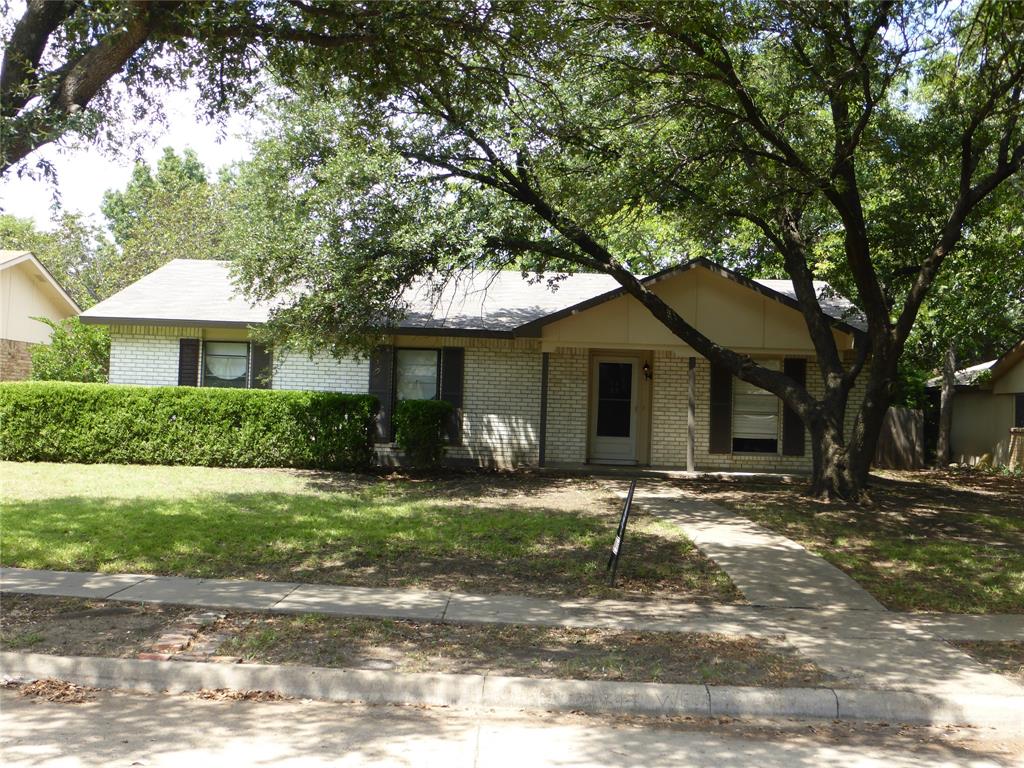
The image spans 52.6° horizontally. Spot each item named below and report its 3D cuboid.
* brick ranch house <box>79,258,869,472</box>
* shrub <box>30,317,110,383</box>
[{"bbox_3d":[-0.409,-0.479,24.268,15.400,4.500,10.300,2,-1,0],"label":"brick ranch house"},{"bbox_3d":[-8.926,0.034,21.413,1.950,2.700,1.900,2,-1,0],"label":"shrub"}]

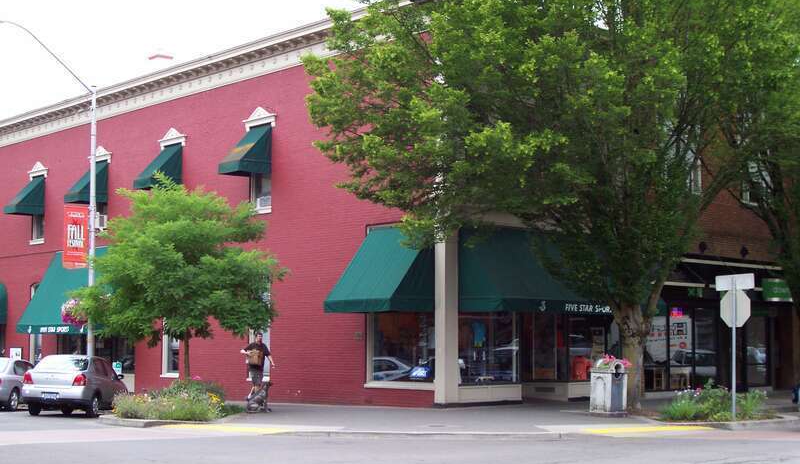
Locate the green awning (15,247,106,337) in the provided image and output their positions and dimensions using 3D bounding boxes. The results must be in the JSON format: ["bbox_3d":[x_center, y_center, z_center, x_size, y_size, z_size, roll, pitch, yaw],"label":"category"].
[{"bbox_3d":[-10.498,1.870,39.716,1.380,2.820,5.600,5,-8,-42],"label":"green awning"}]

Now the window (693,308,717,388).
[{"bbox_3d":[9.119,3.458,36.463,1.208,2.356,0.141,5,-7,-42],"label":"window"}]

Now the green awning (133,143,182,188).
[{"bbox_3d":[-7.375,-1.954,37.417,1.037,1.511,0.997,5,-7,-42],"label":"green awning"}]

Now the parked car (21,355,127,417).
[{"bbox_3d":[-8.288,3.924,31.787,1.660,1.500,4.150,0,-6,4],"label":"parked car"}]

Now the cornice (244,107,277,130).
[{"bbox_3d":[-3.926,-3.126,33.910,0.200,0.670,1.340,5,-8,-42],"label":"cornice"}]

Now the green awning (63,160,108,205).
[{"bbox_3d":[-10.247,-1.624,40.047,1.040,1.430,1.030,5,-8,-42],"label":"green awning"}]

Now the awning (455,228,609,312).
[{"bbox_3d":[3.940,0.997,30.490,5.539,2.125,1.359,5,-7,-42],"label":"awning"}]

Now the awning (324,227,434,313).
[{"bbox_3d":[-0.494,0.897,29.389,1.410,2.125,2.336,5,-7,-42],"label":"awning"}]

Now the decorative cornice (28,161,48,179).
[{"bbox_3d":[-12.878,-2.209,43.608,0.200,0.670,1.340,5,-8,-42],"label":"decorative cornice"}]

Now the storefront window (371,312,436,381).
[{"bbox_3d":[0.101,2.748,29.714,0.141,1.823,2.266,5,-7,-42],"label":"storefront window"}]

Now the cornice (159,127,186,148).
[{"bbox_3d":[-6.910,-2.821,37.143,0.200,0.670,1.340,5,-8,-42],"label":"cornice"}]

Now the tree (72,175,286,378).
[{"bbox_3d":[-5.042,1.426,28.398,4.800,5.450,4.850,0,-5,0],"label":"tree"}]

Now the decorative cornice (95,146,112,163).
[{"bbox_3d":[-10.037,-2.549,41.002,0.181,0.665,1.511,5,-7,-42],"label":"decorative cornice"}]

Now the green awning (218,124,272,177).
[{"bbox_3d":[-4.239,-2.231,33.523,1.060,1.450,1.030,5,-8,-42],"label":"green awning"}]

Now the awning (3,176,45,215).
[{"bbox_3d":[-13.497,-1.296,44.013,1.037,1.511,0.977,5,-7,-42],"label":"awning"}]

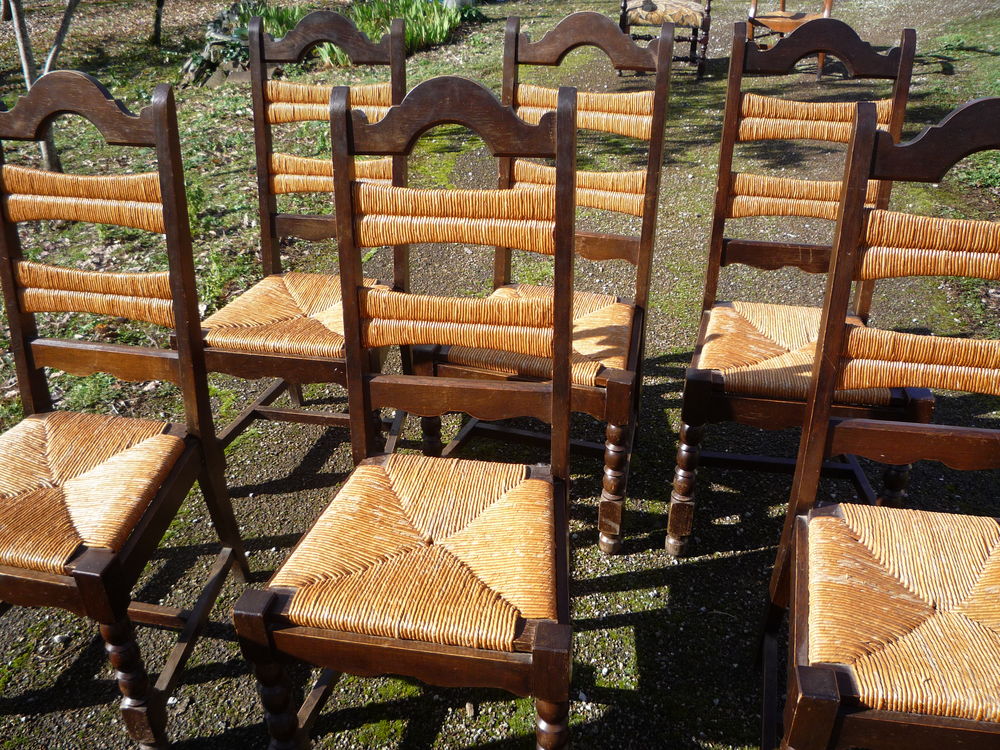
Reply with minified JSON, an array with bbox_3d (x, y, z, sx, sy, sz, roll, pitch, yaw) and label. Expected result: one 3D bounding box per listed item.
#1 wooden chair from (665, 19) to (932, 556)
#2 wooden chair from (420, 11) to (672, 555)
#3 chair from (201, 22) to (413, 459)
[{"bbox_3d":[0.650,-0.169,1.887,0.468,1.067,0.553,5,31,9],"label":"wooden chair"},{"bbox_3d":[0.128,-0.215,1.970,0.468,1.067,0.553,9,32,17],"label":"wooden chair"},{"bbox_3d":[-0.454,-0.267,2.076,0.468,1.067,0.553,6,30,11],"label":"chair"}]

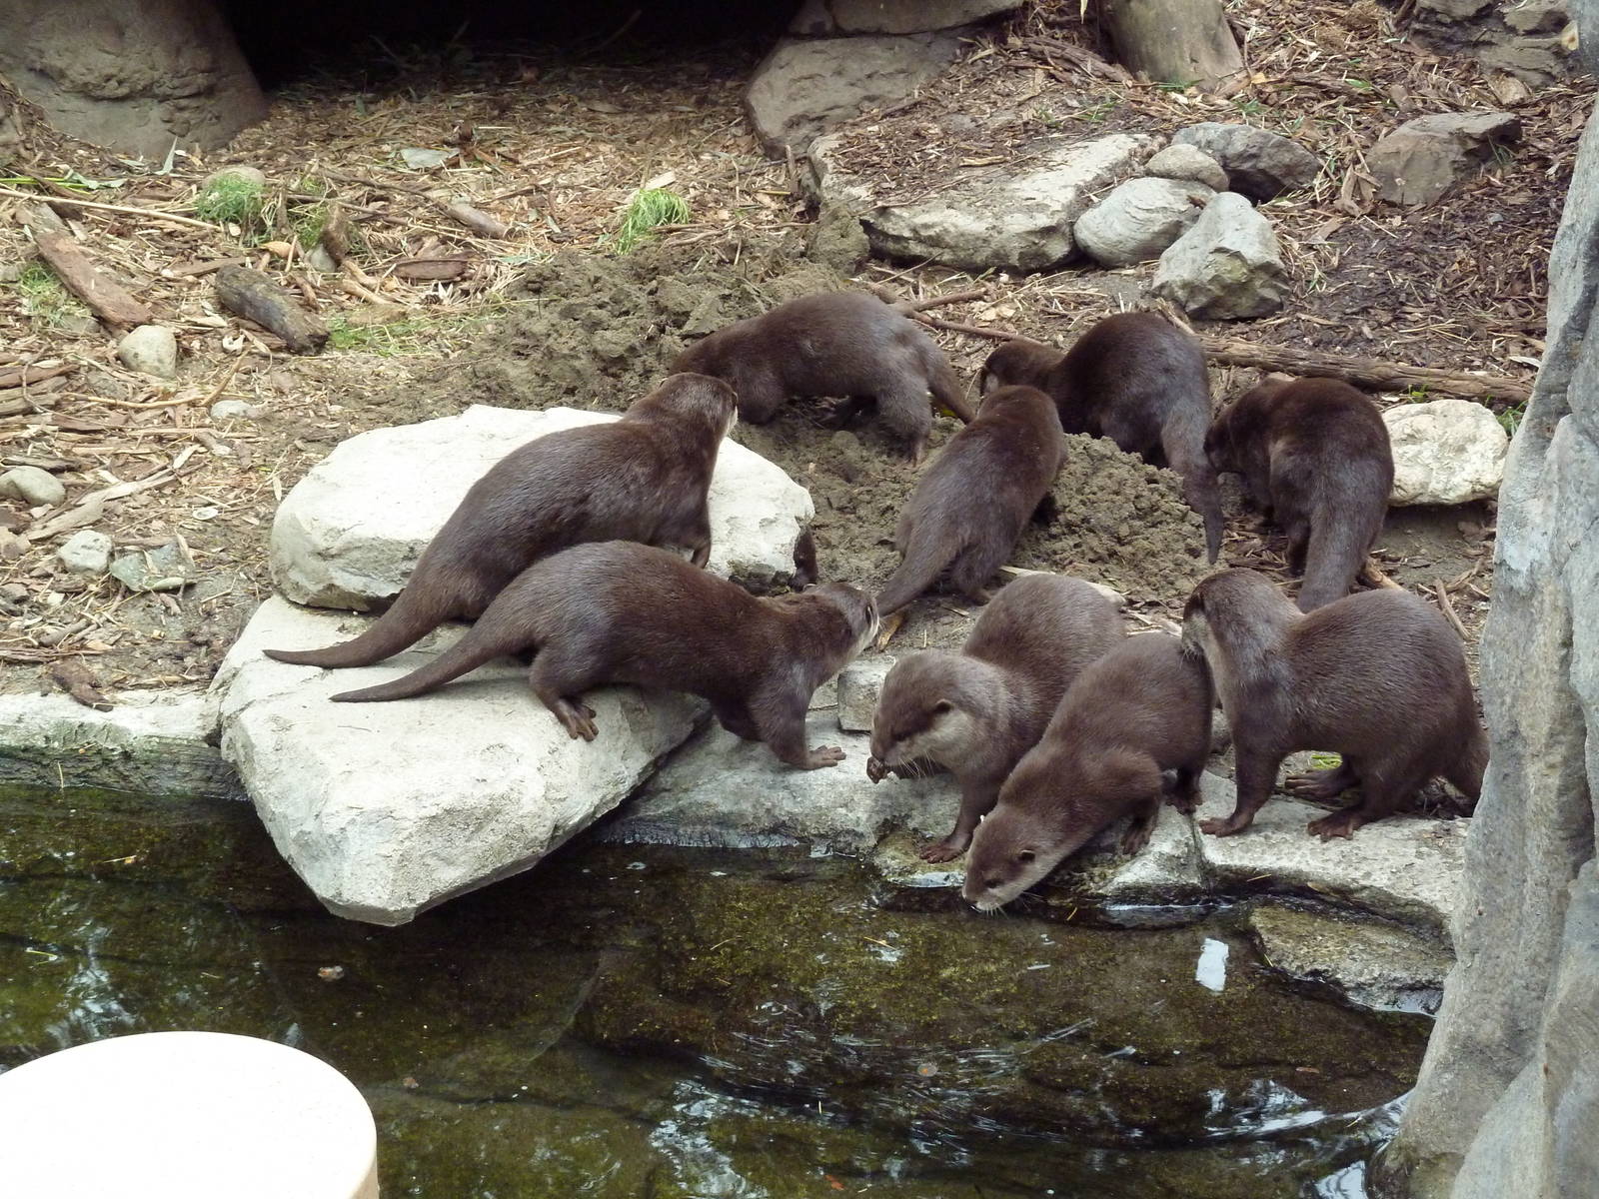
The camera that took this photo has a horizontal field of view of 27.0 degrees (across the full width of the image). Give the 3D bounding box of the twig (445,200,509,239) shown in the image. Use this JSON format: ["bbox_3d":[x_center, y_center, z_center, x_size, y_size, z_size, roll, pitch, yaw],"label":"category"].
[{"bbox_3d":[-0.547,-0.643,5.645,0.030,0.030,0.145,-19,30,-36],"label":"twig"}]

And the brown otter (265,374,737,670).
[{"bbox_3d":[-0.387,-0.108,4.307,0.600,0.330,0.180,-4,24,-9],"label":"brown otter"}]

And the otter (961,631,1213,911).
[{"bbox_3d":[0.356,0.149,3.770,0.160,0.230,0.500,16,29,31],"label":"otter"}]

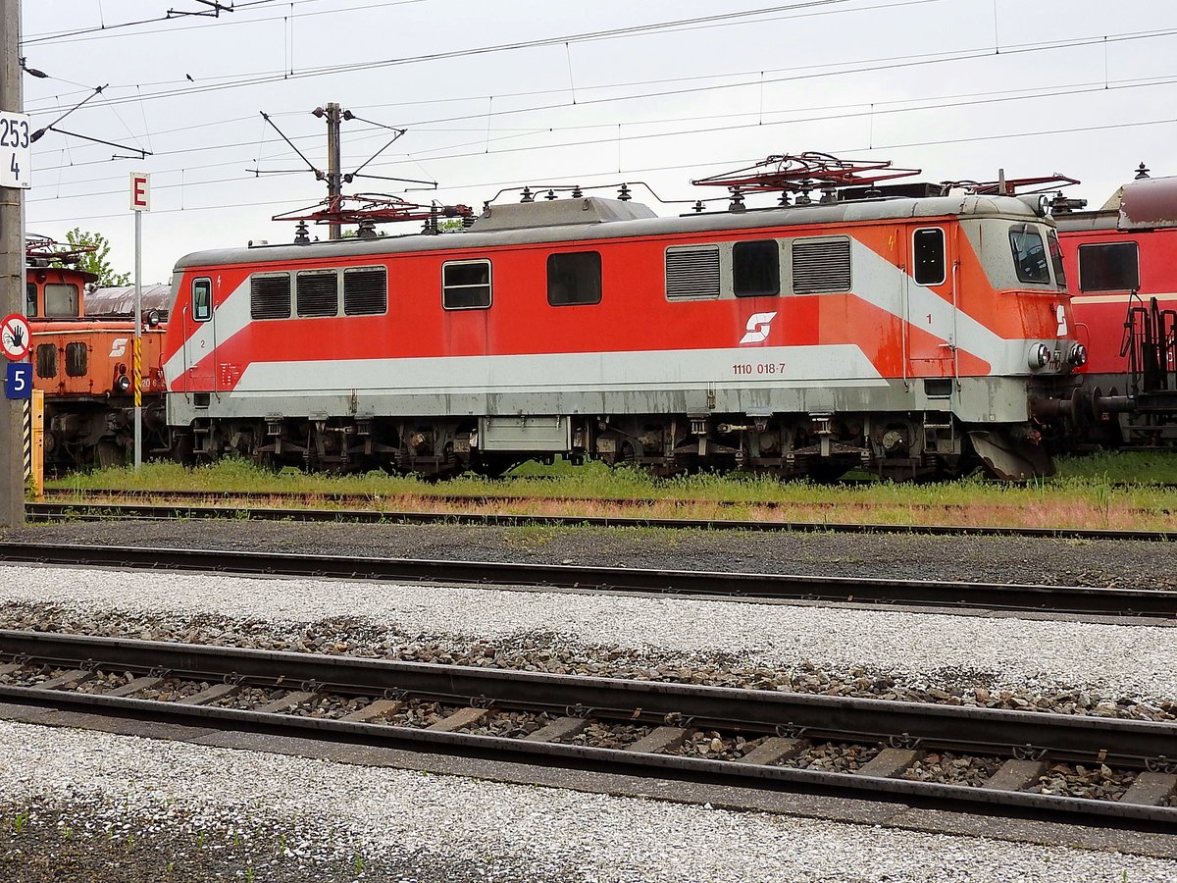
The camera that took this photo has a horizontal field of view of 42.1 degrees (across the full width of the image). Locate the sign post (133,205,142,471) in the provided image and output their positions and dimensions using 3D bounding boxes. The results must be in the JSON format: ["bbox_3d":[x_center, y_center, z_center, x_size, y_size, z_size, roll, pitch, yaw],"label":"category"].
[{"bbox_3d":[-7.653,-1.708,26.000,0.100,4.633,0.100,0,2,27],"label":"sign post"}]

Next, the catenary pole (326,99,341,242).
[{"bbox_3d":[-5.511,-3.418,33.620,0.270,7.986,0.270,0,2,27],"label":"catenary pole"}]

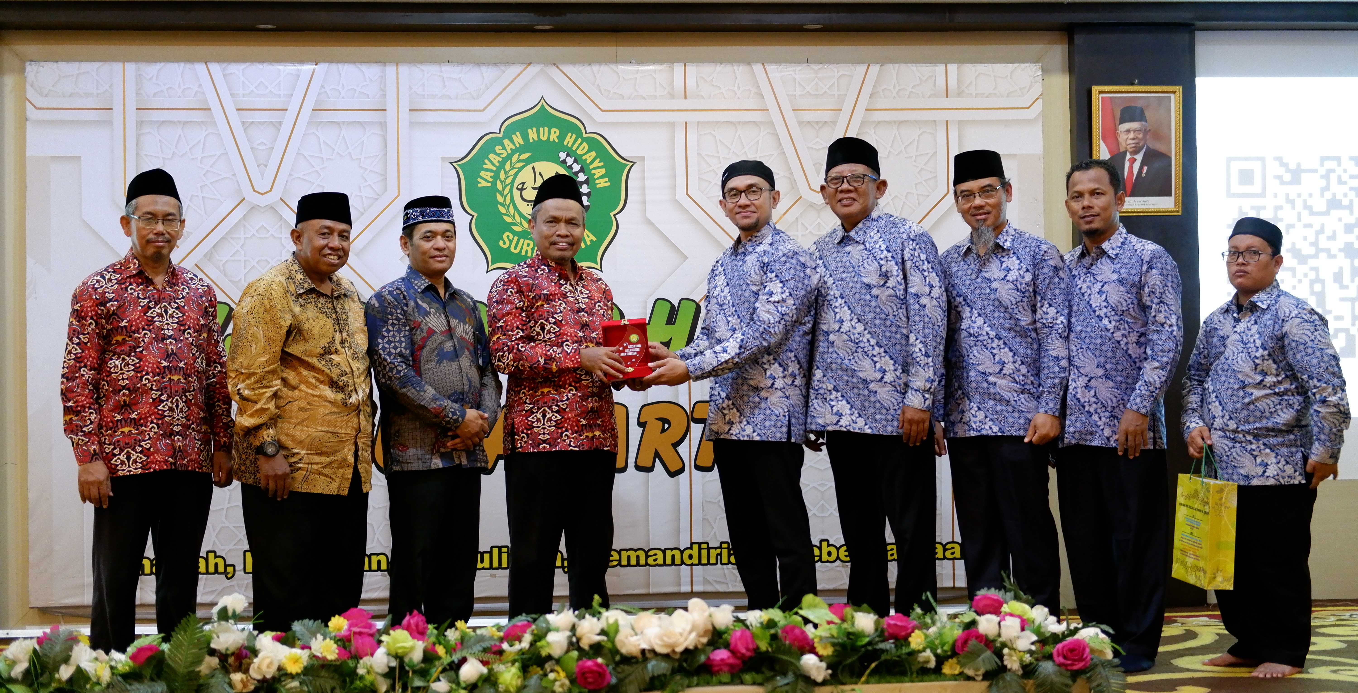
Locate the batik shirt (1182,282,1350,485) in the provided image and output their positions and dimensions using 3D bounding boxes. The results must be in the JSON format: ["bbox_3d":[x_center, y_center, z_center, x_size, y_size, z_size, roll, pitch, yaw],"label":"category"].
[{"bbox_3d":[1.956,0.124,6.370,0.360,0.660,0.550,0,-2,-45],"label":"batik shirt"}]

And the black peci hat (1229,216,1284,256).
[{"bbox_3d":[1.923,-0.367,6.350,0.168,0.090,0.195,-2,-14,45],"label":"black peci hat"}]

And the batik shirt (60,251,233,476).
[{"bbox_3d":[-1.720,0.057,6.170,0.530,0.720,0.300,0,-1,-36],"label":"batik shirt"}]

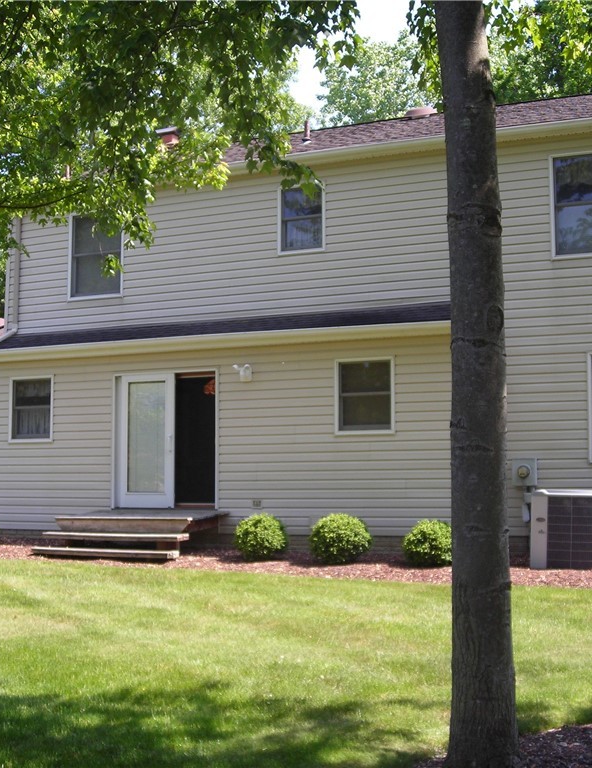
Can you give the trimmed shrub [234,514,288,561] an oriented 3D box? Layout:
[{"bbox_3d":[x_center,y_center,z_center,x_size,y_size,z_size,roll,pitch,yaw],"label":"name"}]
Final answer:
[{"bbox_3d":[-0.455,2.012,14.820,0.711,0.580,0.711,0,-5,0],"label":"trimmed shrub"}]

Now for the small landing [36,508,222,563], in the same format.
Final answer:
[{"bbox_3d":[-2.311,2.103,15.752,2.260,0.615,1.600,-3,-6,25],"label":"small landing"}]

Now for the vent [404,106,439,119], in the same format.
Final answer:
[{"bbox_3d":[2.269,-4.903,20.322,0.600,0.210,0.600,-9,15,2],"label":"vent"}]

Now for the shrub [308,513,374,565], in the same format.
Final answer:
[{"bbox_3d":[0.563,1.953,14.212,0.796,0.645,0.796,0,-6,0],"label":"shrub"}]

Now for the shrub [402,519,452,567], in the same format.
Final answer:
[{"bbox_3d":[1.680,1.954,13.942,0.714,0.568,0.714,-2,-5,22],"label":"shrub"}]

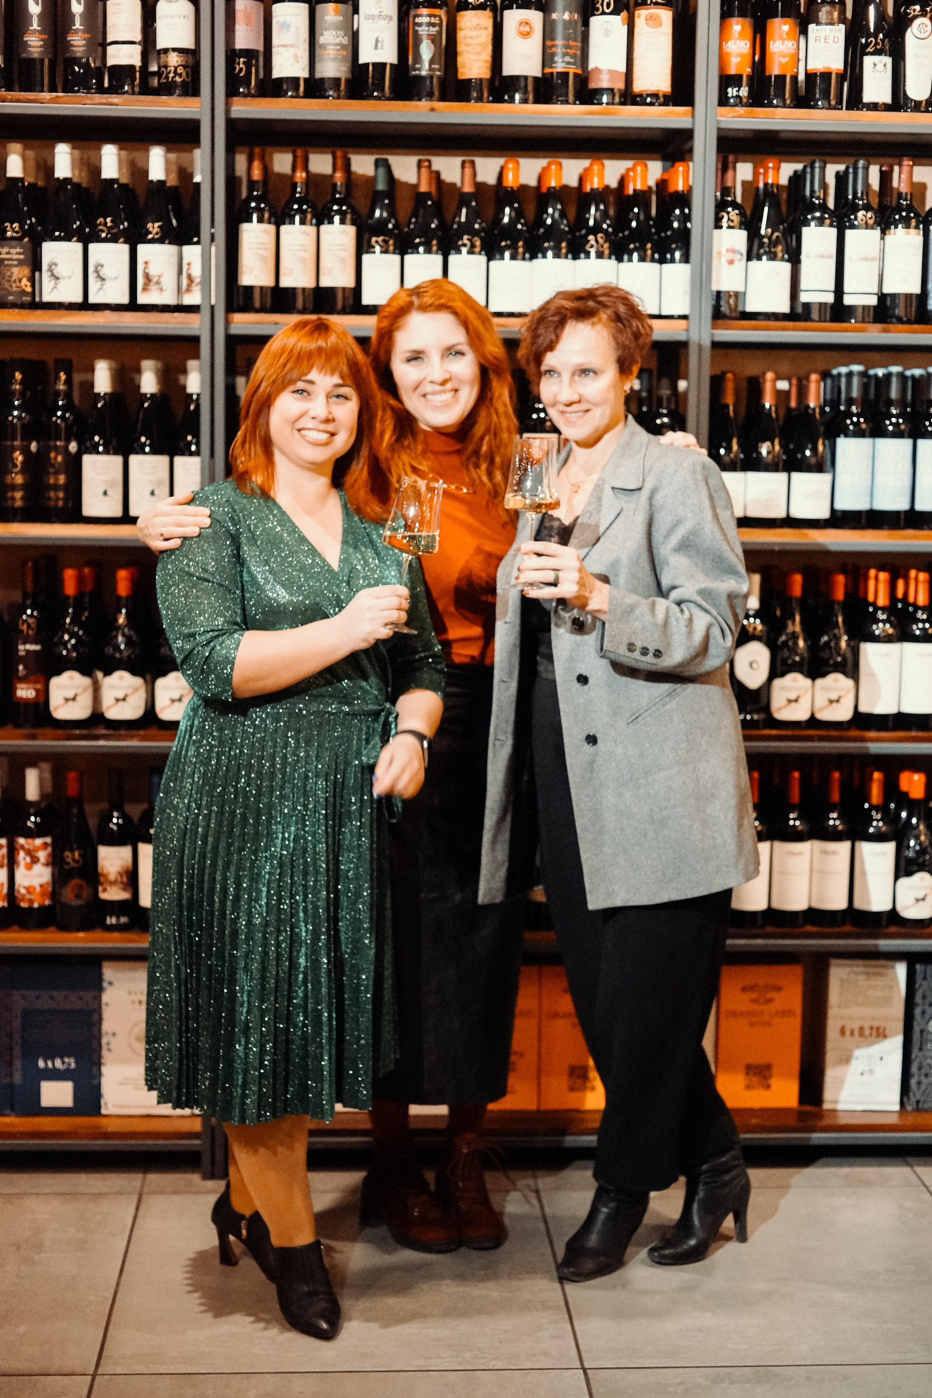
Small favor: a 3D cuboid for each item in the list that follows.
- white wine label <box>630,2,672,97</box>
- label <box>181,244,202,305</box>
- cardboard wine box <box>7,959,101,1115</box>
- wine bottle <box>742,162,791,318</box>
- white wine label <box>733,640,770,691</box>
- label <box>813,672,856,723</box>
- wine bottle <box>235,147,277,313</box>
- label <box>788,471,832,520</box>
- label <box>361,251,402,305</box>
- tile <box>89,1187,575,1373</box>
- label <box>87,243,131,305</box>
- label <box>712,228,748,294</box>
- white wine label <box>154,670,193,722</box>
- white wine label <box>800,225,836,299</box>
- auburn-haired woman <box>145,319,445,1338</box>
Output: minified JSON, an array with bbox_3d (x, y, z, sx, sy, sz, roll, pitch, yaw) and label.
[{"bbox_3d":[0.352,-1.223,3.669,0.074,0.161,0.030,0,7,-3],"label":"white wine label"},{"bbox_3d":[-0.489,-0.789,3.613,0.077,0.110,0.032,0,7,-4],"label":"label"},{"bbox_3d":[-0.801,0.643,3.889,0.173,0.304,0.245,0,8,-3],"label":"cardboard wine box"},{"bbox_3d":[0.576,-0.869,3.685,0.087,0.302,0.087,0,7,-4],"label":"wine bottle"},{"bbox_3d":[0.572,-0.067,3.856,0.074,0.101,0.030,1,7,1],"label":"white wine label"},{"bbox_3d":[0.716,-0.005,3.768,0.081,0.095,0.028,2,7,11],"label":"label"},{"bbox_3d":[-0.402,-0.893,3.723,0.075,0.320,0.075,0,7,-4],"label":"wine bottle"},{"bbox_3d":[0.670,-0.396,3.789,0.084,0.088,0.030,0,7,-3],"label":"label"},{"bbox_3d":[-0.157,-0.783,3.621,0.074,0.096,0.025,1,7,-3],"label":"label"},{"bbox_3d":[-0.216,0.991,3.344,0.748,0.010,0.748,0,7,-4],"label":"tile"},{"bbox_3d":[-0.670,-0.801,3.662,0.077,0.112,0.030,0,7,-3],"label":"label"},{"bbox_3d":[0.513,-0.847,3.757,0.067,0.119,0.029,1,7,0],"label":"label"},{"bbox_3d":[-0.548,-0.005,3.680,0.081,0.094,0.024,0,8,-3],"label":"white wine label"},{"bbox_3d":[0.660,-0.815,3.642,0.067,0.136,0.020,0,8,-3],"label":"white wine label"},{"bbox_3d":[-0.283,0.200,3.122,0.470,1.600,0.430,-1,8,-15],"label":"auburn-haired woman"}]

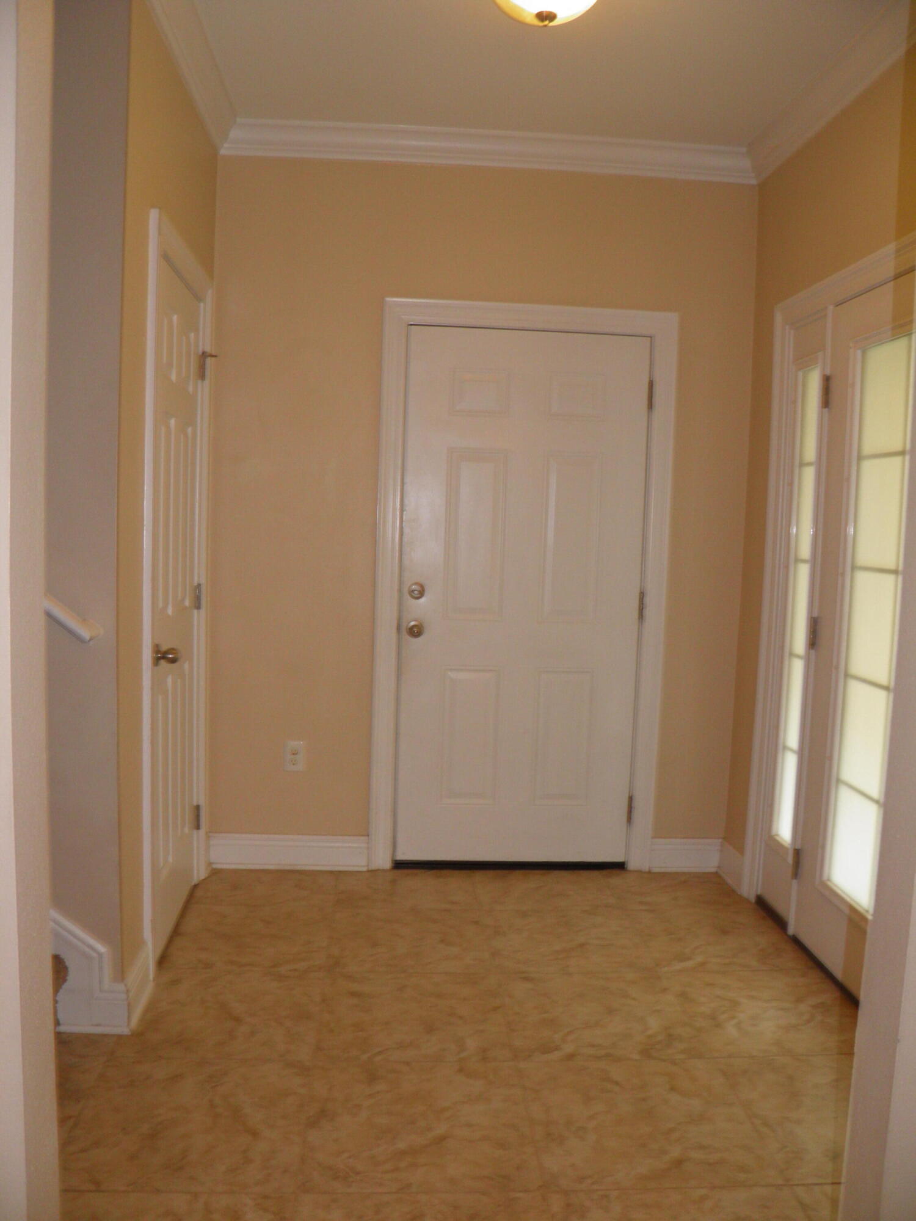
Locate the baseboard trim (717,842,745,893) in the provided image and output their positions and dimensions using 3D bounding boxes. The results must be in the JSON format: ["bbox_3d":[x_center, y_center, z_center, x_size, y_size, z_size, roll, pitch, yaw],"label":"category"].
[{"bbox_3d":[1.040,0.973,3.769,0.020,0.127,0.275,1,5,-4],"label":"baseboard trim"}]

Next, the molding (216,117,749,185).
[{"bbox_3d":[0.132,-1.661,3.575,1.993,0.093,0.081,1,5,-4],"label":"molding"}]

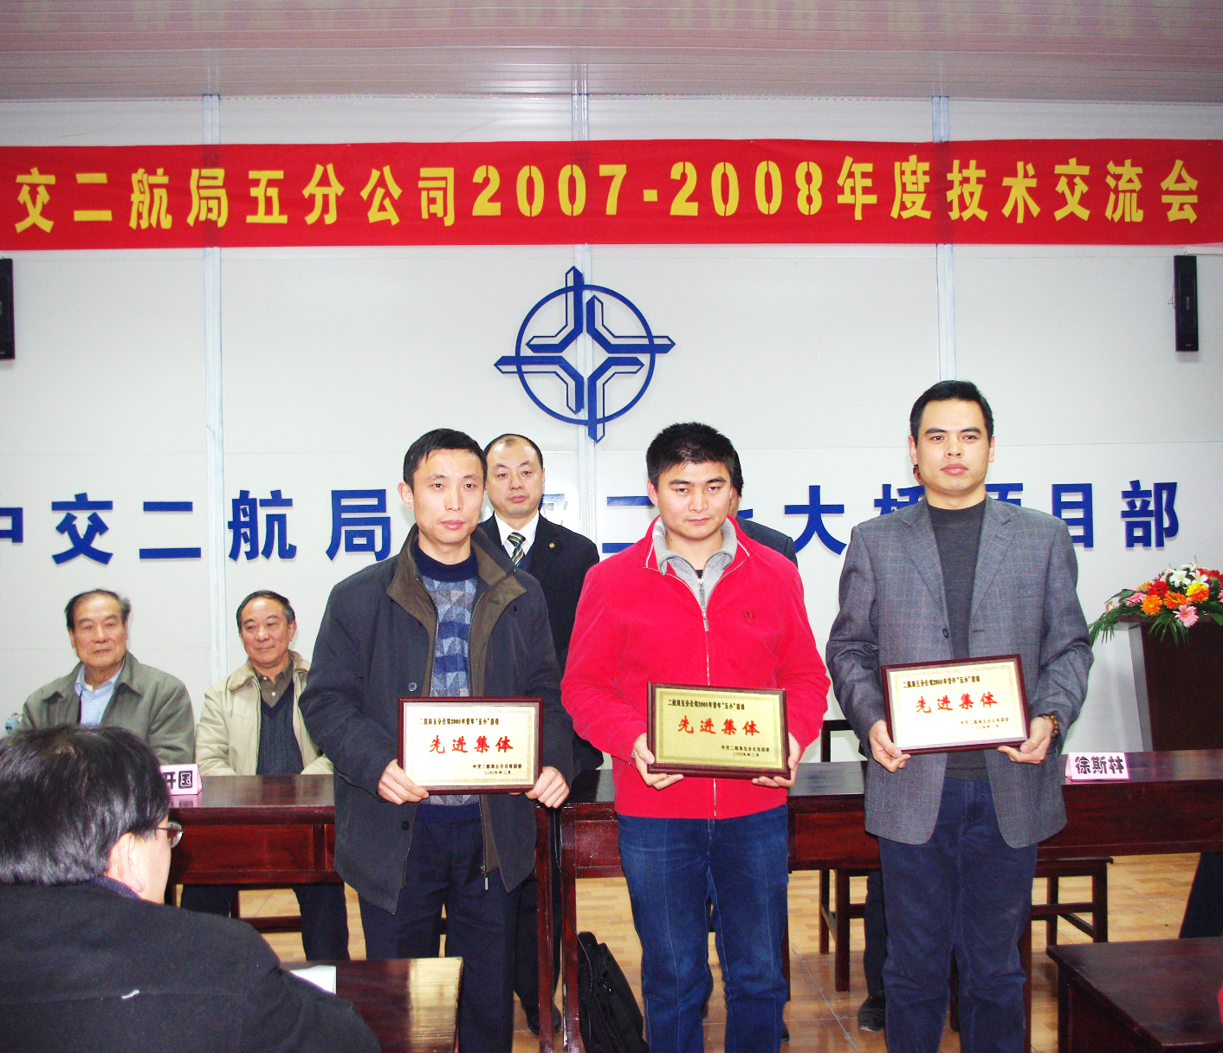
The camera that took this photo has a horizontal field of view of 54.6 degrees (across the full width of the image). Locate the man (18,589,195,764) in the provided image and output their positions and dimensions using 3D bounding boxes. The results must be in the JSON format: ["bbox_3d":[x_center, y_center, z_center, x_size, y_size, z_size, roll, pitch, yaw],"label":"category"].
[{"bbox_3d":[-1.536,0.851,3.610,0.560,1.292,0.740,-1,1,-6],"label":"man"}]

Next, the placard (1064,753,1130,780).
[{"bbox_3d":[1.341,0.658,3.277,0.152,0.068,0.060,-1,1,-1],"label":"placard"}]

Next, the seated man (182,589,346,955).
[{"bbox_3d":[-1.043,0.848,3.620,0.510,1.283,0.740,-1,1,-9],"label":"seated man"}]

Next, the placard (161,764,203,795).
[{"bbox_3d":[-1.205,0.697,3.249,0.152,0.068,0.060,-1,1,-5],"label":"placard"}]

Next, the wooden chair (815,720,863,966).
[{"bbox_3d":[0.894,1.064,3.921,0.430,0.785,0.430,-1,1,-3],"label":"wooden chair"}]

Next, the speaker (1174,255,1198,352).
[{"bbox_3d":[2.880,-1.116,5.933,0.108,0.479,0.095,-1,1,2],"label":"speaker"}]

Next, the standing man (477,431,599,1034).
[{"bbox_3d":[-0.293,0.599,3.583,0.520,1.758,0.340,-1,1,-3],"label":"standing man"}]

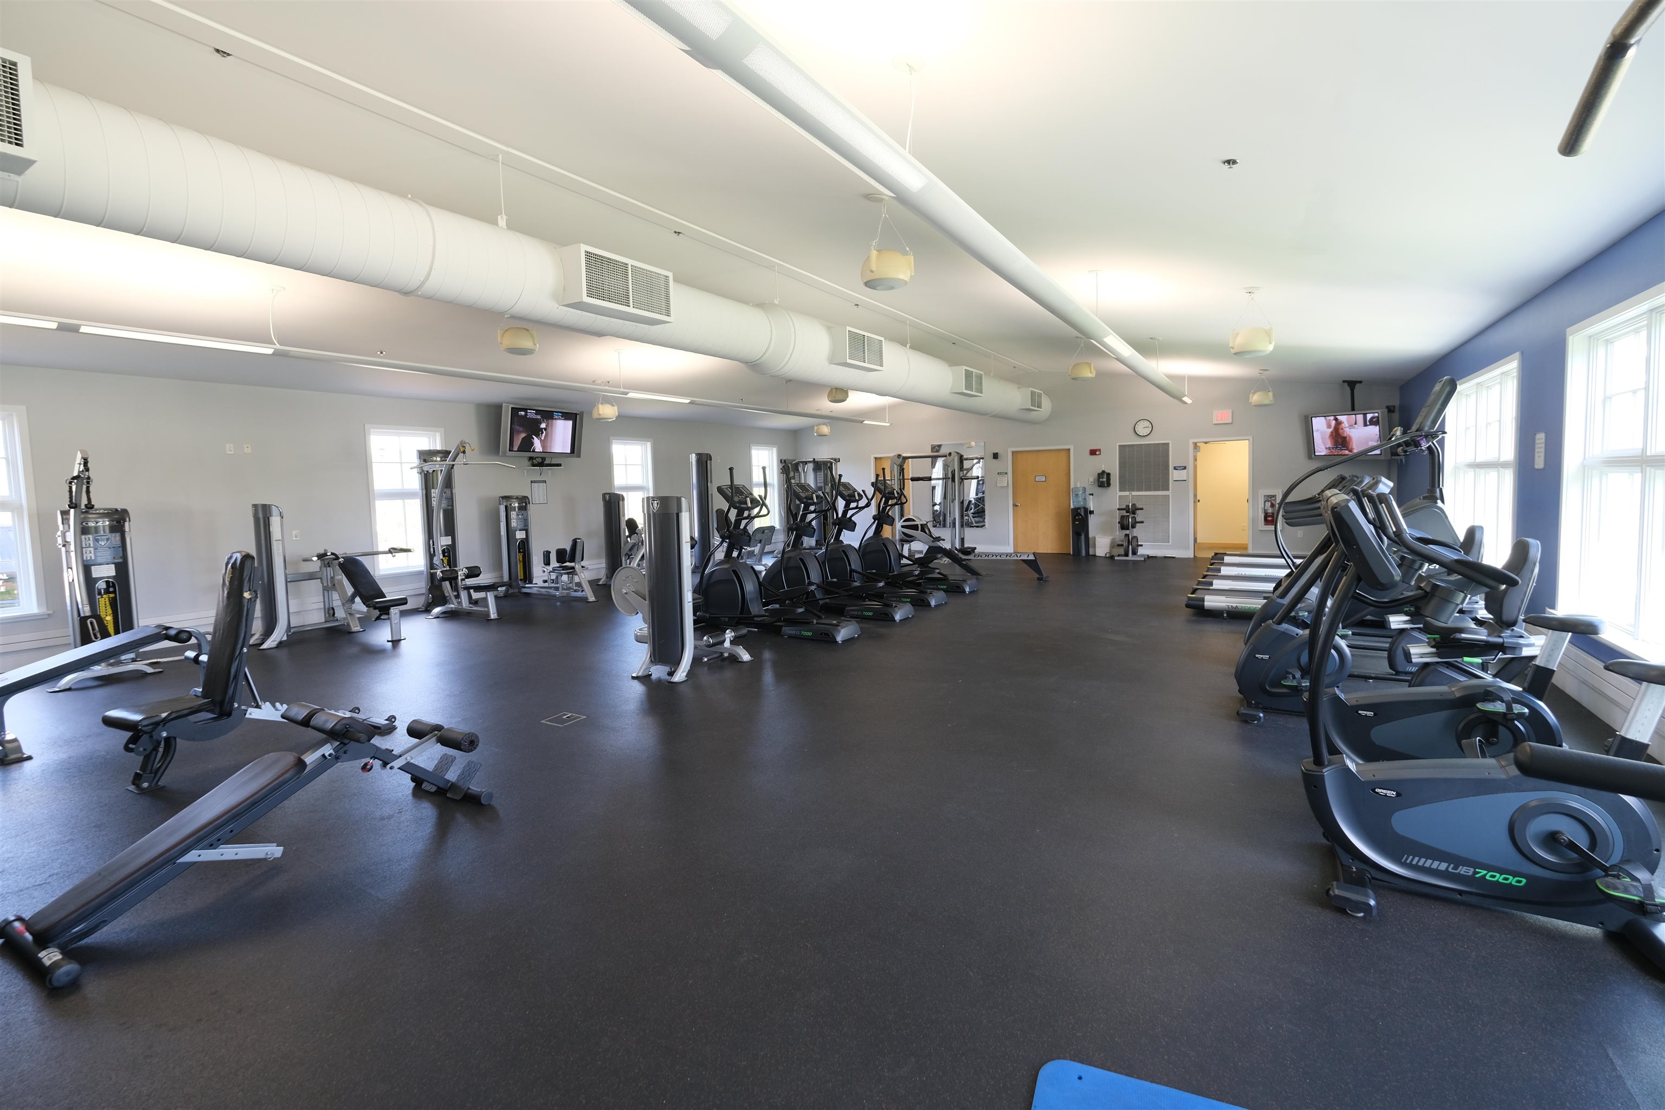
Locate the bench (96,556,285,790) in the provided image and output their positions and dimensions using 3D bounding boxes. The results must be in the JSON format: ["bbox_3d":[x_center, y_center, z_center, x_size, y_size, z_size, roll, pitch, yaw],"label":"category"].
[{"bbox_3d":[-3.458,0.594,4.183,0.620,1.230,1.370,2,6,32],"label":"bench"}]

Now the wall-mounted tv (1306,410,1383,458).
[{"bbox_3d":[8.242,-1.894,11.077,0.130,0.730,1.320,-12,8,-15],"label":"wall-mounted tv"}]

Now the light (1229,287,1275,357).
[{"bbox_3d":[3.745,-2.084,6.223,0.360,0.610,0.360,2,6,32],"label":"light"}]

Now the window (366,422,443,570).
[{"bbox_3d":[-5.978,-0.804,9.889,0.120,2.010,1.050,1,6,32],"label":"window"}]

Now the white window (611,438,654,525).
[{"bbox_3d":[-3.725,-1.184,13.088,0.130,1.971,1.014,2,6,32],"label":"white window"}]

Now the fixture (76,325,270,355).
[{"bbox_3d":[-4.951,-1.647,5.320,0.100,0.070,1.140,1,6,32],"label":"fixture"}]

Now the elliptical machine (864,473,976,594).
[{"bbox_3d":[1.110,-0.374,10.063,1.950,1.740,0.700,2,6,32],"label":"elliptical machine"}]

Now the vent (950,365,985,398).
[{"bbox_3d":[1.953,-2.484,10.053,0.220,0.345,0.810,1,6,32],"label":"vent"}]

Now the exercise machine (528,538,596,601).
[{"bbox_3d":[-4.054,0.191,10.590,1.400,0.920,0.680,1,6,32],"label":"exercise machine"}]

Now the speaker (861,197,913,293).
[{"bbox_3d":[0.375,-2.109,4.716,0.340,0.530,0.340,-2,5,0],"label":"speaker"}]

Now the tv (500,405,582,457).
[{"bbox_3d":[-4.483,-1.891,10.725,0.130,0.750,1.450,14,13,29],"label":"tv"}]

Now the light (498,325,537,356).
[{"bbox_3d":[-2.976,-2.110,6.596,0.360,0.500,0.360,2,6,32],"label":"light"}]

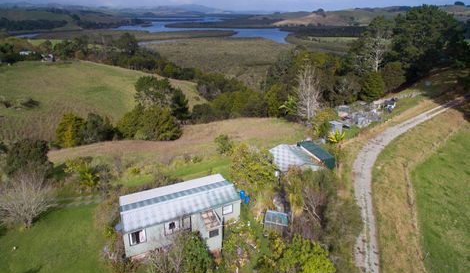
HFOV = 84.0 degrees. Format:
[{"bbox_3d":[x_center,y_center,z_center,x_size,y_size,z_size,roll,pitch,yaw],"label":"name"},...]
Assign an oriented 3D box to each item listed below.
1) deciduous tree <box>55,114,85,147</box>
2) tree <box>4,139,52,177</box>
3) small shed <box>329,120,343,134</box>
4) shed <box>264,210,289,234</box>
[{"bbox_3d":[-32.600,-1.434,51.979,5.200,6.800,5.200,-17,31,-30],"label":"deciduous tree"},{"bbox_3d":[-27.100,2.546,34.439,5.000,5.100,4.800,-21,33,-36],"label":"tree"},{"bbox_3d":[17.750,-1.212,45.962,1.900,2.100,1.500,6,27,13],"label":"small shed"},{"bbox_3d":[4.000,8.627,25.616,2.200,1.950,1.500,5,27,11],"label":"shed"}]

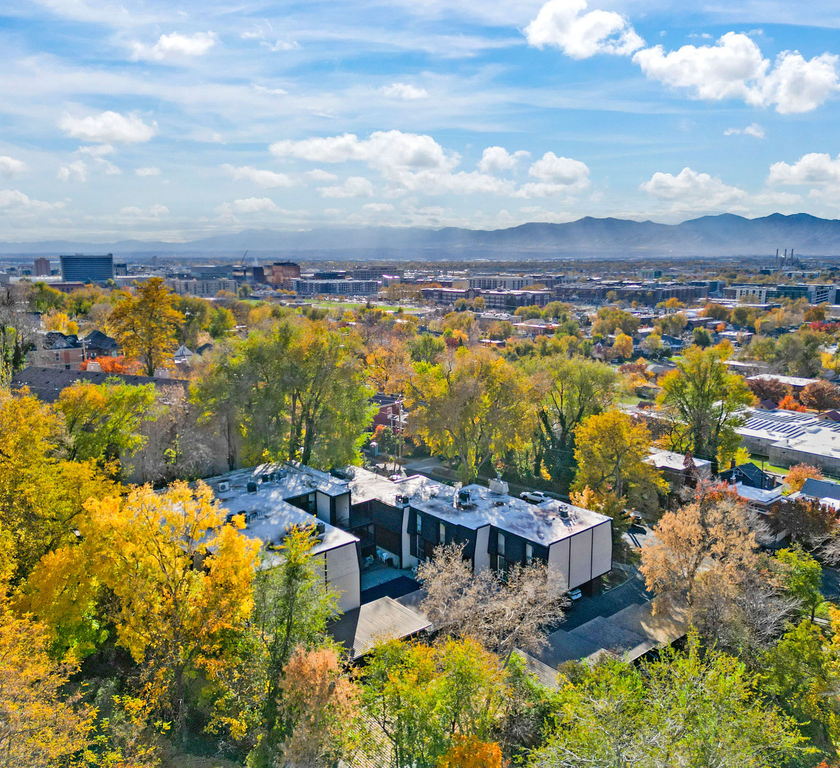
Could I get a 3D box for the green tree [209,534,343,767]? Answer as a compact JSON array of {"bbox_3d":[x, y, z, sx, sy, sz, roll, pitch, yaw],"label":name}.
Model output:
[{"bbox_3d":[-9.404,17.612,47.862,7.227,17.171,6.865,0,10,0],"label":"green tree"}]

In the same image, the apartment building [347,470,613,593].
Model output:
[{"bbox_3d":[4.810,17.500,87.180,16.500,7.800,33.800,-9,14,-40],"label":"apartment building"}]

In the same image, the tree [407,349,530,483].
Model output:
[{"bbox_3d":[7.575,4.914,108.650,19.282,20.541,17.353,0,10,0],"label":"tree"}]

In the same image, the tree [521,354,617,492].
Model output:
[{"bbox_3d":[22.947,6.071,107.541,14.844,20.062,14.101,0,10,0],"label":"tree"}]

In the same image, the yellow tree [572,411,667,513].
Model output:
[{"bbox_3d":[28.551,11.328,101.610,13.453,14.847,12.780,0,10,0],"label":"yellow tree"}]

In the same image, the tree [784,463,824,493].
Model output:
[{"bbox_3d":[75.903,18.866,140.159,7.896,6.583,7.501,0,10,0],"label":"tree"}]

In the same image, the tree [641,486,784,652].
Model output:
[{"bbox_3d":[30.810,18.395,74.787,14.713,14.569,13.242,0,10,0],"label":"tree"}]

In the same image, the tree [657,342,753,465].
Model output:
[{"bbox_3d":[60.120,4.980,150.040,20.290,27.680,20.290,0,11,0],"label":"tree"}]

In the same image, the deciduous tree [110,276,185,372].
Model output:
[{"bbox_3d":[-58.780,-11.950,152.030,15.850,21.890,15.850,0,11,0],"label":"deciduous tree"}]

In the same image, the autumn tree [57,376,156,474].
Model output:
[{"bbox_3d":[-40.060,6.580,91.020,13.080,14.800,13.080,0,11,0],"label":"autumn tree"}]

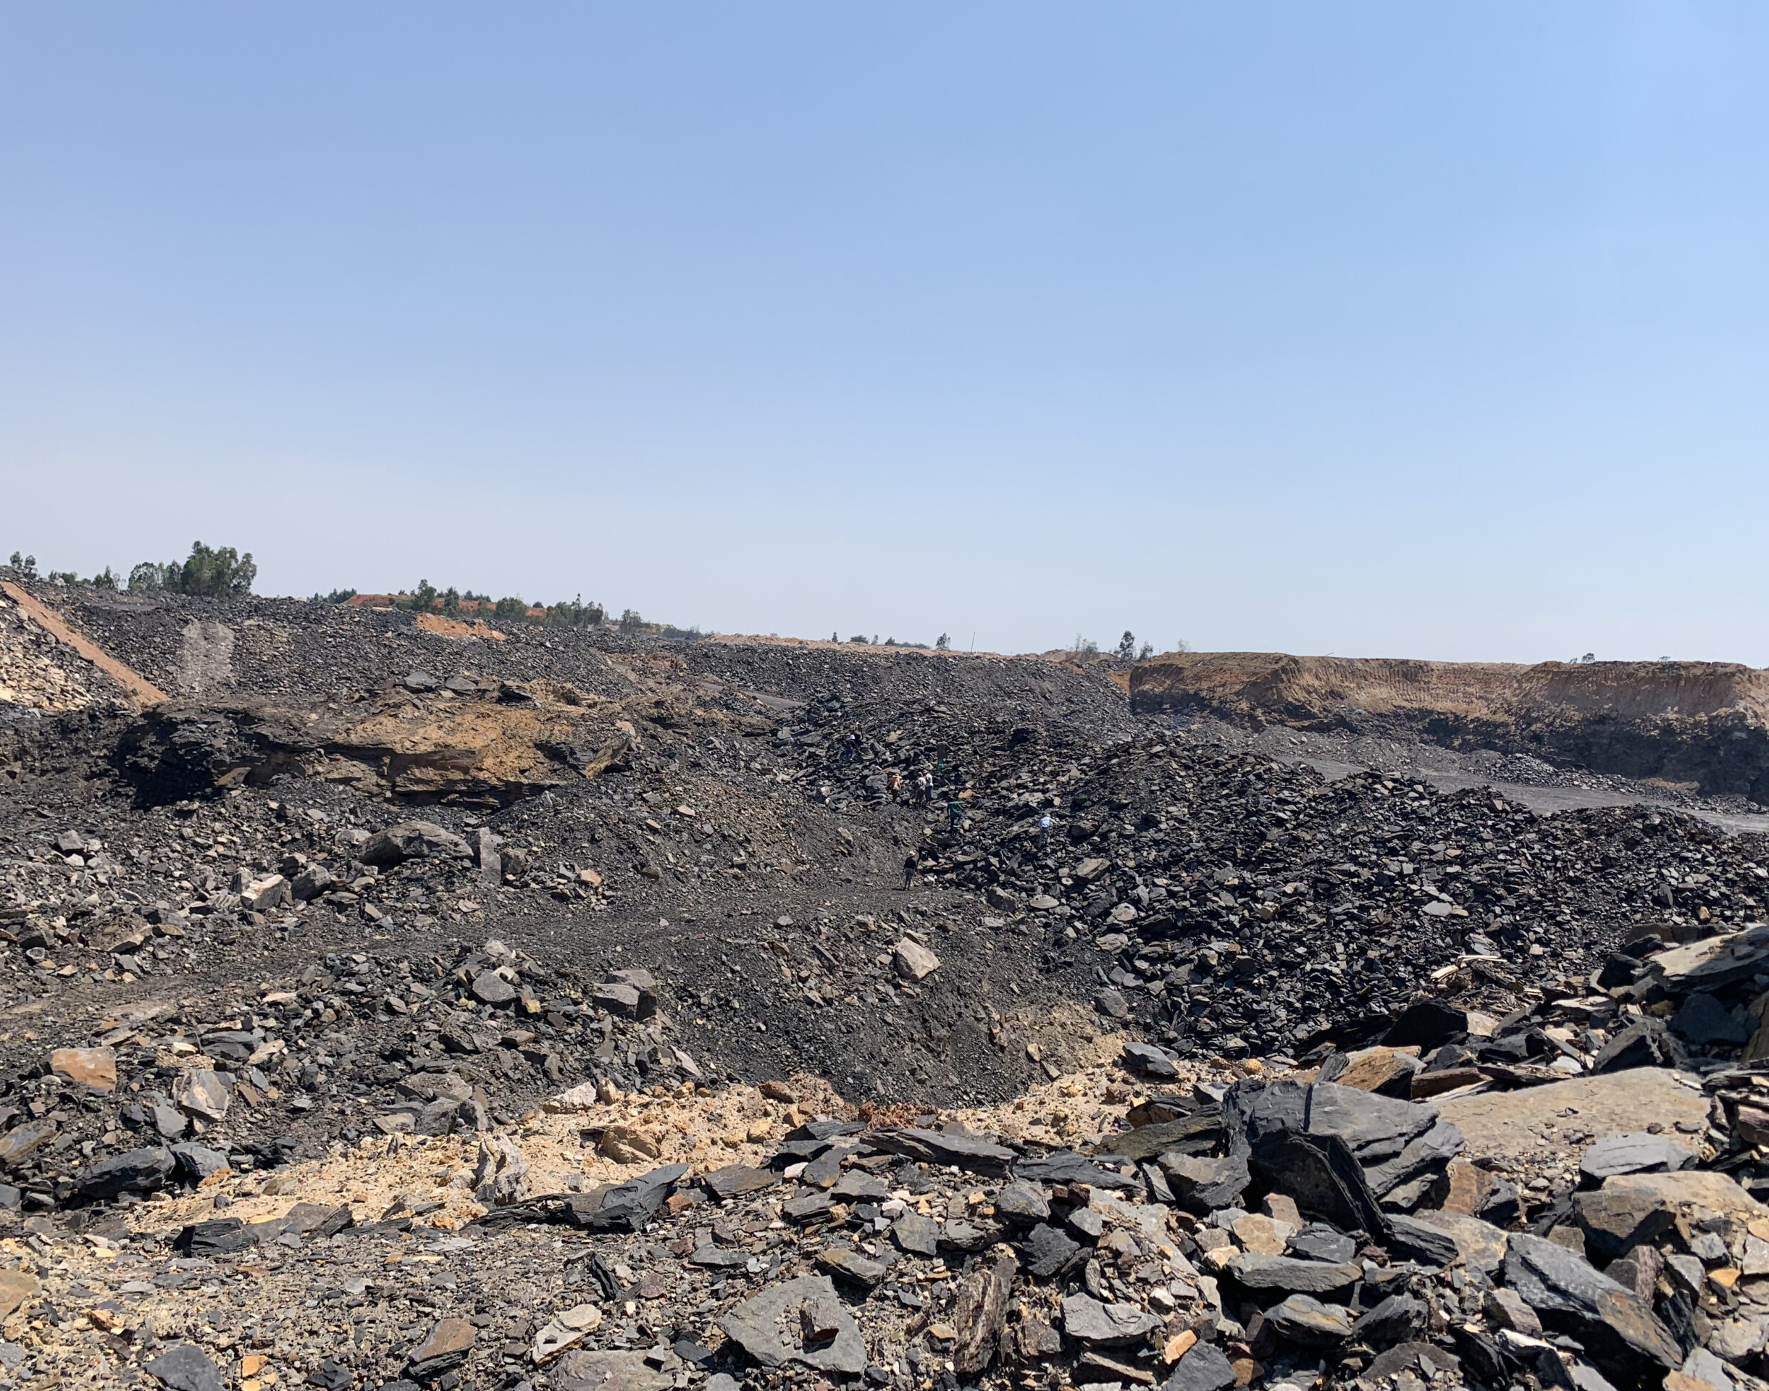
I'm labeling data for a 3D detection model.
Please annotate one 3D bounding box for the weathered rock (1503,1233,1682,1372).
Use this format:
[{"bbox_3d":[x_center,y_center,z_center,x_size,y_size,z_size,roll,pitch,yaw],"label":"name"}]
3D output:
[{"bbox_3d":[2.258,1.933,4.450,0.542,0.139,0.232,22,14,35],"label":"weathered rock"}]

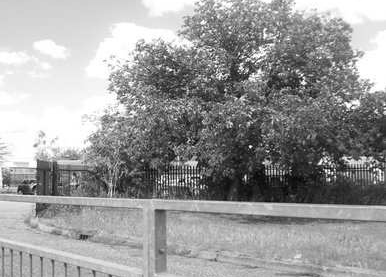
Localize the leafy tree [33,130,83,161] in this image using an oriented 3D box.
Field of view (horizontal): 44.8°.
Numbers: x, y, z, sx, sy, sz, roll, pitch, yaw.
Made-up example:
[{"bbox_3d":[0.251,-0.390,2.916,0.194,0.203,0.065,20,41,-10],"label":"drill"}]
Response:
[{"bbox_3d":[-13.000,2.350,45.000,5.000,6.200,4.700,0,-5,0],"label":"leafy tree"}]

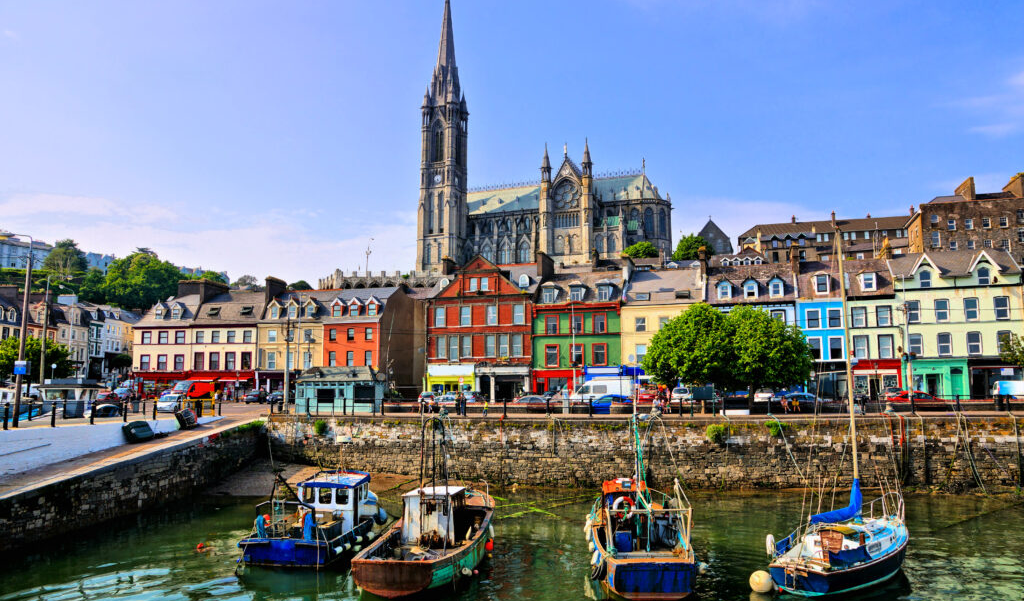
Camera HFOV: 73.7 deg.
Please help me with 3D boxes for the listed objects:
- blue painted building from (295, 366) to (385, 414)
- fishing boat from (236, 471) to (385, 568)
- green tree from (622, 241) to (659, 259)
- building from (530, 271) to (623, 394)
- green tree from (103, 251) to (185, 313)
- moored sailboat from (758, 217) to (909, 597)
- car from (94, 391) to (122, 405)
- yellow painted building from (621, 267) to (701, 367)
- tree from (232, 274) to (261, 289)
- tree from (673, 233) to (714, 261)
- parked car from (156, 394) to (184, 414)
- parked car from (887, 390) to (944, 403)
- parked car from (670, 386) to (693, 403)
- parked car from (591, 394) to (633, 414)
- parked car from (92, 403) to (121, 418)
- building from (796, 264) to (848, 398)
[{"bbox_3d":[-13.100,6.982,53.345,6.800,3.600,3.600,-1,-7,6],"label":"blue painted building"},{"bbox_3d":[-7.750,9.053,29.535,3.500,3.150,7.500,-2,-8,12],"label":"fishing boat"},{"bbox_3d":[31.292,-10.535,164.510,8.800,7.500,8.800,-2,-7,17],"label":"green tree"},{"bbox_3d":[7.849,4.076,73.401,9.140,14.200,9.800,-2,-7,17],"label":"building"},{"bbox_3d":[-73.680,-3.104,136.395,15.500,14.000,15.500,-2,-7,17],"label":"green tree"},{"bbox_3d":[12.425,3.486,25.463,8.300,13.100,2.600,6,-10,-40],"label":"moored sailboat"},{"bbox_3d":[-44.690,10.863,75.228,1.750,1.450,4.100,-1,-7,8],"label":"car"},{"bbox_3d":[15.915,3.874,70.941,7.730,14.000,9.800,-2,-7,17],"label":"yellow painted building"},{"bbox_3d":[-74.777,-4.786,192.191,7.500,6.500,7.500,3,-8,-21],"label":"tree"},{"bbox_3d":[43.495,-11.178,162.574,10.000,9.500,10.000,-2,-7,17],"label":"tree"},{"bbox_3d":[-29.307,8.871,58.858,1.750,1.530,4.100,1,-7,-7],"label":"parked car"},{"bbox_3d":[32.205,8.014,53.918,4.350,1.450,1.760,-1,-7,6],"label":"parked car"},{"bbox_3d":[15.608,8.867,62.882,1.750,1.550,4.200,-2,-8,16],"label":"parked car"},{"bbox_3d":[6.982,7.672,50.441,4.100,1.440,1.750,-2,-7,15],"label":"parked car"},{"bbox_3d":[-31.260,8.670,52.334,1.750,1.450,4.100,-4,-8,27],"label":"parked car"},{"bbox_3d":[29.857,3.029,66.345,4.240,13.370,9.500,-3,-8,20],"label":"building"}]

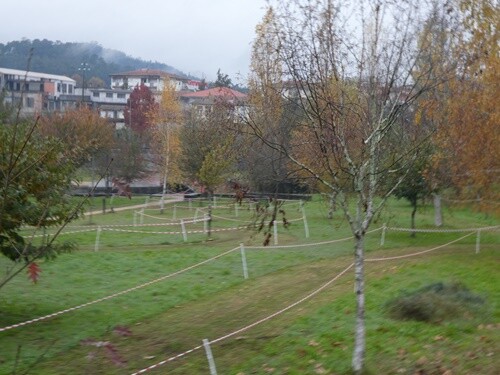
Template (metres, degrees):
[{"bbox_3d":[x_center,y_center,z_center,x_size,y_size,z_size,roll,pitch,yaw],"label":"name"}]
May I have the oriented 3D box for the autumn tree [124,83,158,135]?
[{"bbox_3d":[-12.920,-7.140,98.000,4.050,10.710,4.000,0,0,0],"label":"autumn tree"}]

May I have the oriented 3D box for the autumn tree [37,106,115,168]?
[{"bbox_3d":[-13.140,-2.030,62.000,5.870,8.130,5.800,0,0,0],"label":"autumn tree"}]

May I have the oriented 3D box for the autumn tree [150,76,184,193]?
[{"bbox_3d":[-6.960,-3.650,69.000,2.930,11.310,2.900,0,0,0],"label":"autumn tree"}]

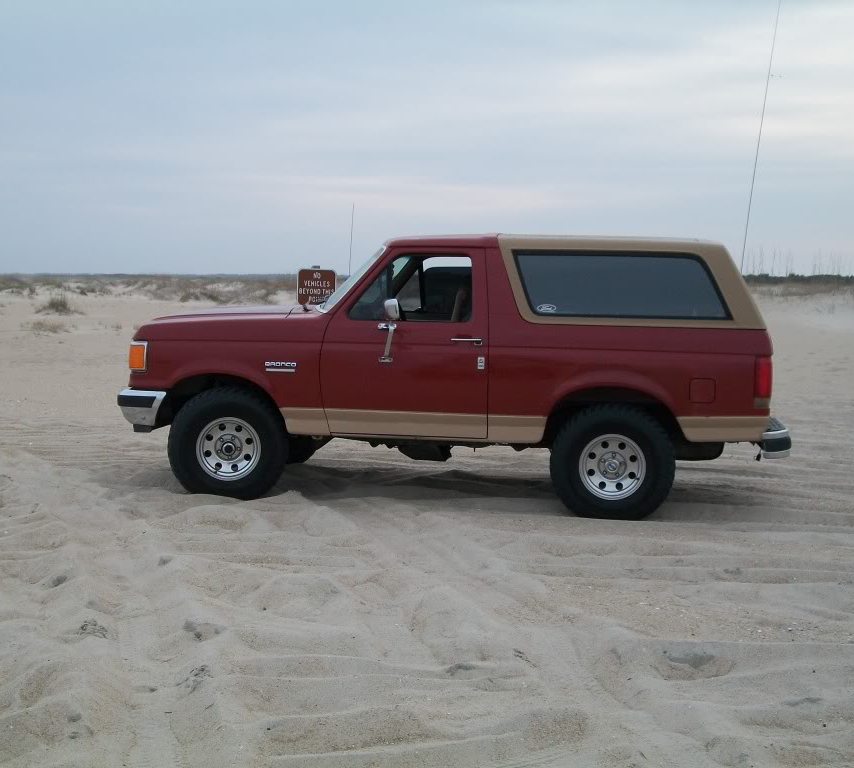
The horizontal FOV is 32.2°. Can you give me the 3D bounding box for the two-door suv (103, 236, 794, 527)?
[{"bbox_3d":[0.272,-0.130,10.967,4.600,1.930,2.040,2,4,8],"label":"two-door suv"}]

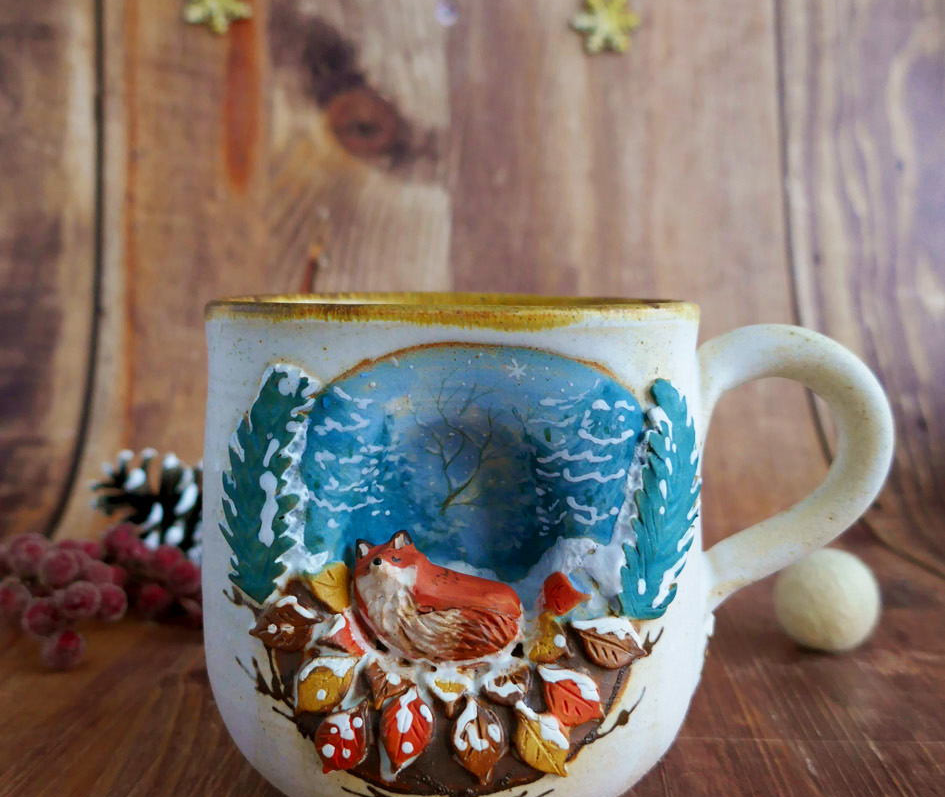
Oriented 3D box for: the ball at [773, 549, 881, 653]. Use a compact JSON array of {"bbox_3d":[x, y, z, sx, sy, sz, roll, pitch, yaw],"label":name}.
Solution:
[{"bbox_3d":[0.088,0.050,0.245,0.025,0.025,0.025,0,8,0],"label":"ball"}]

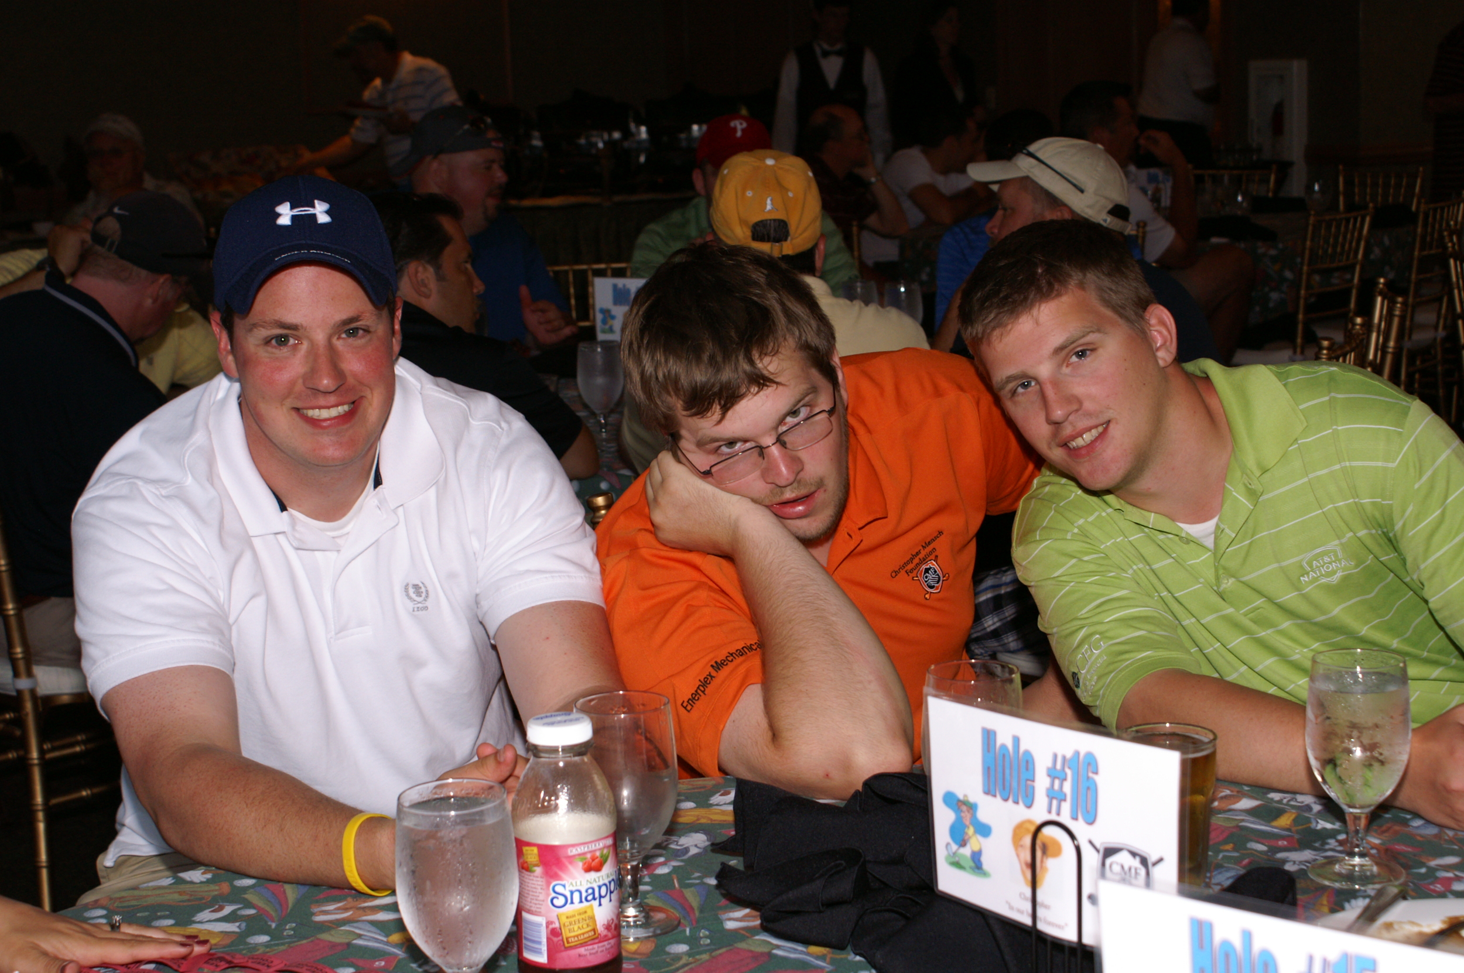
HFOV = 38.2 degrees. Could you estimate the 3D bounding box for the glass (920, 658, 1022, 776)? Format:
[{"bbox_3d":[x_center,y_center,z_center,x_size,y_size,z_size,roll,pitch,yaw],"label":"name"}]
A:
[{"bbox_3d":[0.183,0.219,1.591,0.079,0.164,0.079,-2,11,0],"label":"glass"}]

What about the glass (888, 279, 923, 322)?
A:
[{"bbox_3d":[0.365,-0.349,4.495,0.080,0.165,0.080,-2,11,0],"label":"glass"}]

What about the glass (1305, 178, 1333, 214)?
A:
[{"bbox_3d":[1.791,-0.848,6.450,0.077,0.177,0.077,-2,11,0],"label":"glass"}]

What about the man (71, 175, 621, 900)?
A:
[{"bbox_3d":[-0.353,0.358,1.988,0.550,1.290,0.760,-5,11,-14],"label":"man"}]

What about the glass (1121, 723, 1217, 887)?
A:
[{"bbox_3d":[0.326,0.242,1.579,0.072,0.114,0.072,-2,11,0],"label":"glass"}]

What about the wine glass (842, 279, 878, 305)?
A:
[{"bbox_3d":[0.266,-0.339,4.350,0.077,0.177,0.077,-2,11,0],"label":"wine glass"}]

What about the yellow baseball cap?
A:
[{"bbox_3d":[0.053,-0.450,3.310,0.172,0.155,0.265,-3,11,-3],"label":"yellow baseball cap"}]

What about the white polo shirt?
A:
[{"bbox_3d":[-0.379,0.133,2.040,0.500,0.500,0.370,-5,20,-7],"label":"white polo shirt"}]

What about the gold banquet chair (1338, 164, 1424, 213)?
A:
[{"bbox_3d":[2.940,-0.987,9.626,0.400,0.920,0.430,2,11,19],"label":"gold banquet chair"}]

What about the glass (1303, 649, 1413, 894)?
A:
[{"bbox_3d":[0.498,0.223,1.680,0.077,0.177,0.077,-2,11,0],"label":"glass"}]

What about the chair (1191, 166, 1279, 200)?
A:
[{"bbox_3d":[2.314,-1.009,9.771,0.400,0.920,0.430,0,11,13],"label":"chair"}]

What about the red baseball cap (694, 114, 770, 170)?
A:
[{"bbox_3d":[0.006,-0.755,4.680,0.175,0.150,0.265,-3,11,-6],"label":"red baseball cap"}]

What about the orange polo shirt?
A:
[{"bbox_3d":[0.098,0.106,2.110,0.480,0.510,0.380,-14,23,-9],"label":"orange polo shirt"}]

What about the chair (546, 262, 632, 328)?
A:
[{"bbox_3d":[-0.359,-0.149,5.632,0.400,0.920,0.430,-2,11,-3],"label":"chair"}]

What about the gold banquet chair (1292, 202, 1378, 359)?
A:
[{"bbox_3d":[1.776,-0.433,6.771,0.430,0.920,0.400,5,12,31],"label":"gold banquet chair"}]

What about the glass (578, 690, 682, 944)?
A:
[{"bbox_3d":[-0.076,0.237,1.542,0.079,0.164,0.079,-2,11,0],"label":"glass"}]

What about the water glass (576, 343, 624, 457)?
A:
[{"bbox_3d":[-0.211,-0.147,3.430,0.077,0.177,0.077,-2,11,0],"label":"water glass"}]

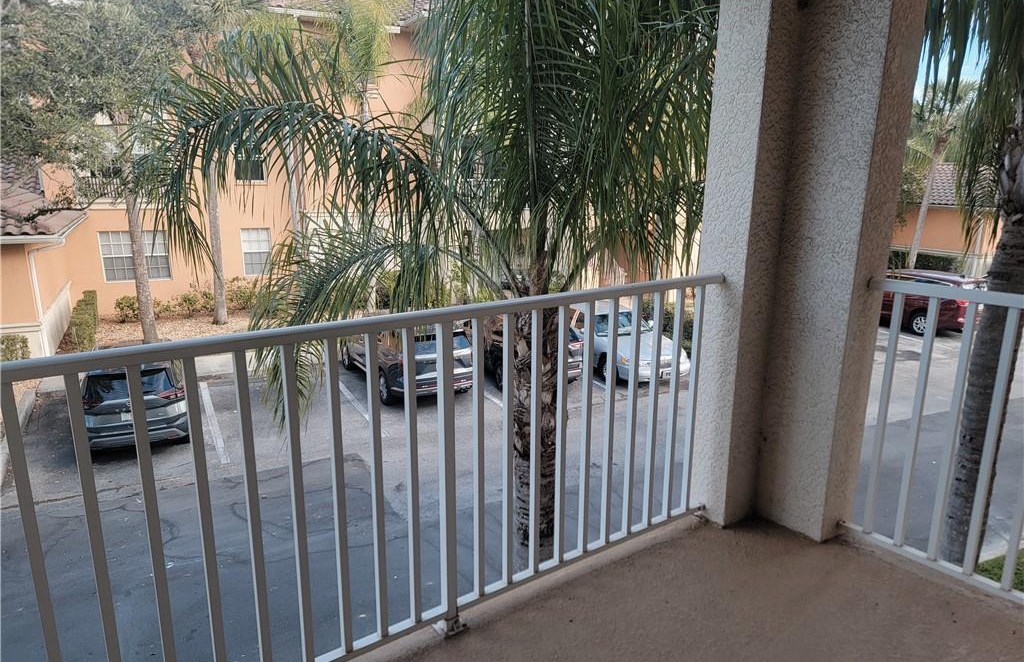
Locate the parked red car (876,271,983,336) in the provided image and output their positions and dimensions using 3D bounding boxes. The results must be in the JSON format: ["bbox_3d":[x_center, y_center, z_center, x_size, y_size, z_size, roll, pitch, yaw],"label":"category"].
[{"bbox_3d":[12.800,-1.077,23.190,1.960,1.745,5.020,-6,15,-26],"label":"parked red car"}]

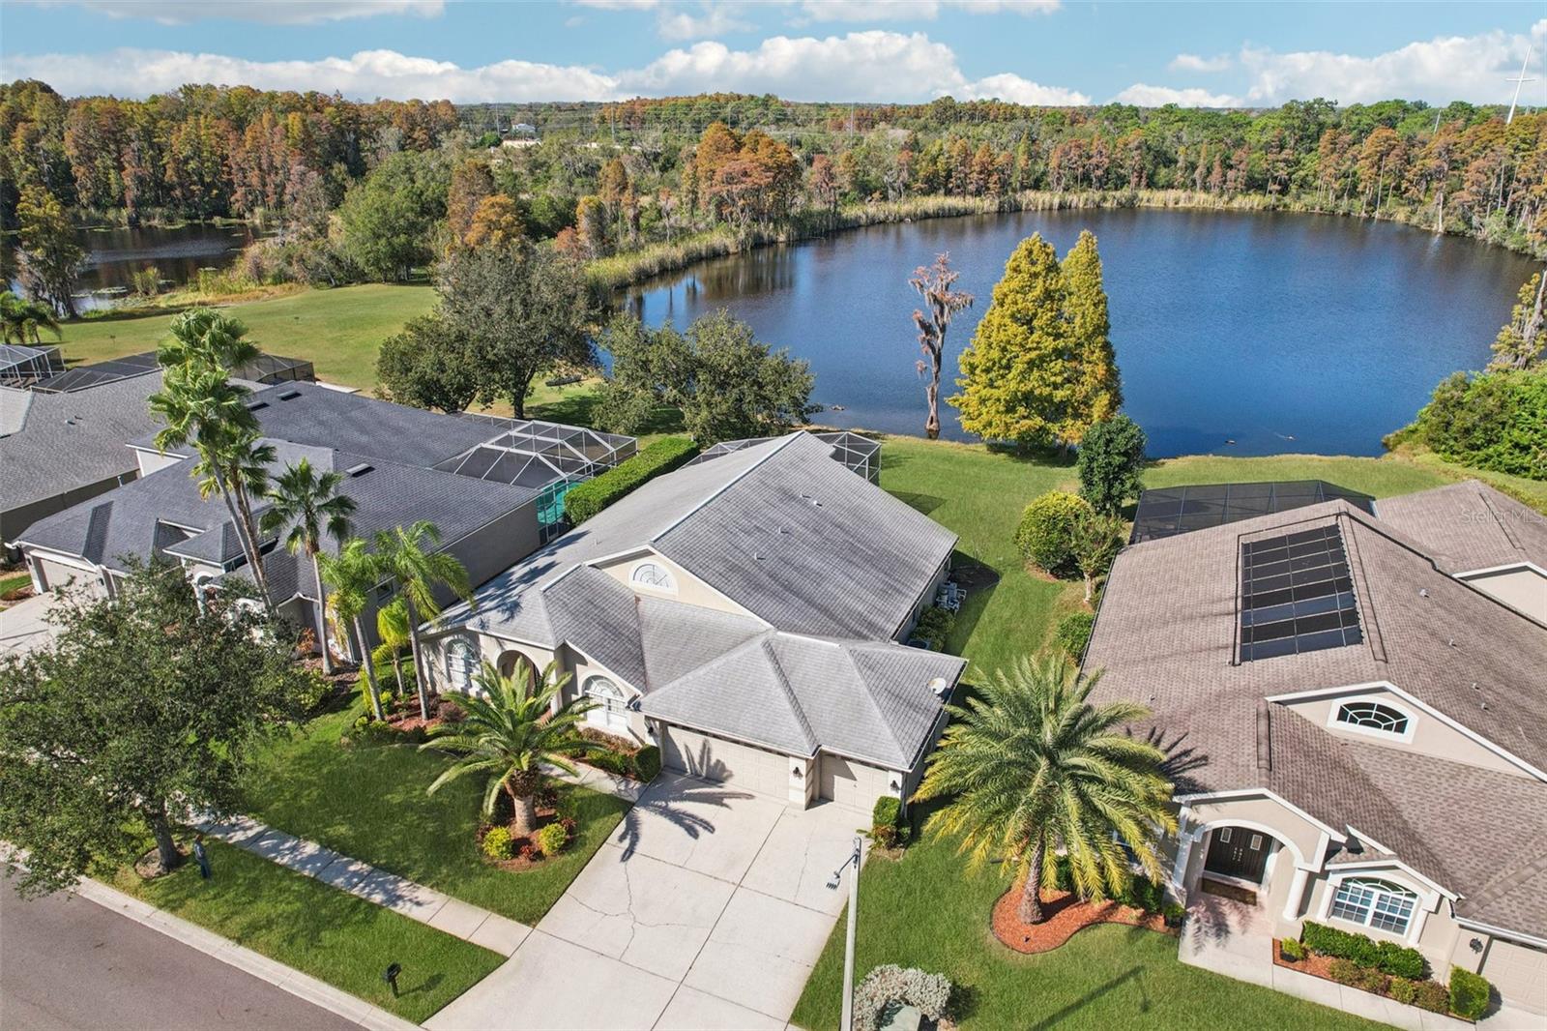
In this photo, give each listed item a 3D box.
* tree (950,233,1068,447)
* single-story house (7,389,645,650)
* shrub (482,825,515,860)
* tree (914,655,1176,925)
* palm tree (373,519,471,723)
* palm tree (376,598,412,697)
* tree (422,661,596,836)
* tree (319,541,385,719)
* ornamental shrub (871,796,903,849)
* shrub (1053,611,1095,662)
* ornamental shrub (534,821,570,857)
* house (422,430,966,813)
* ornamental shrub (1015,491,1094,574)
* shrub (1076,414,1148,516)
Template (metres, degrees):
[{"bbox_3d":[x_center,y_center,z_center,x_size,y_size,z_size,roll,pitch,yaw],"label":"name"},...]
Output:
[{"bbox_3d":[17.543,-11.712,66.772,9.000,15.600,9.000,0,23,0],"label":"tree"},{"bbox_3d":[-22.834,-2.482,53.256,20.500,6.700,26.200,10,25,22],"label":"single-story house"},{"bbox_3d":[-8.718,10.384,30.005,1.000,1.000,1.000,0,23,0],"label":"shrub"},{"bbox_3d":[7.477,8.150,26.159,6.500,8.100,6.500,10,25,22],"label":"tree"},{"bbox_3d":[-12.930,4.327,35.124,3.300,8.200,3.300,10,25,22],"label":"palm tree"},{"bbox_3d":[-15.394,5.500,38.694,1.900,4.500,1.900,0,23,0],"label":"palm tree"},{"bbox_3d":[-8.358,8.110,30.582,5.700,6.000,5.700,0,23,0],"label":"tree"},{"bbox_3d":[-15.410,4.436,35.511,2.400,7.700,2.600,10,25,22],"label":"tree"},{"bbox_3d":[3.800,10.194,31.608,1.050,1.360,1.150,0,23,0],"label":"ornamental shrub"},{"bbox_3d":[13.600,5.412,42.015,2.000,2.050,2.000,0,23,0],"label":"shrub"},{"bbox_3d":[-7.280,10.680,31.241,1.050,0.920,1.050,0,23,0],"label":"ornamental shrub"},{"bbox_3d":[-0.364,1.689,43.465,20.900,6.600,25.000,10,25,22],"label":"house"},{"bbox_3d":[14.770,0.984,49.796,3.750,4.200,3.750,0,23,0],"label":"ornamental shrub"},{"bbox_3d":[19.559,-2.760,54.436,3.800,6.300,3.800,10,25,22],"label":"shrub"}]

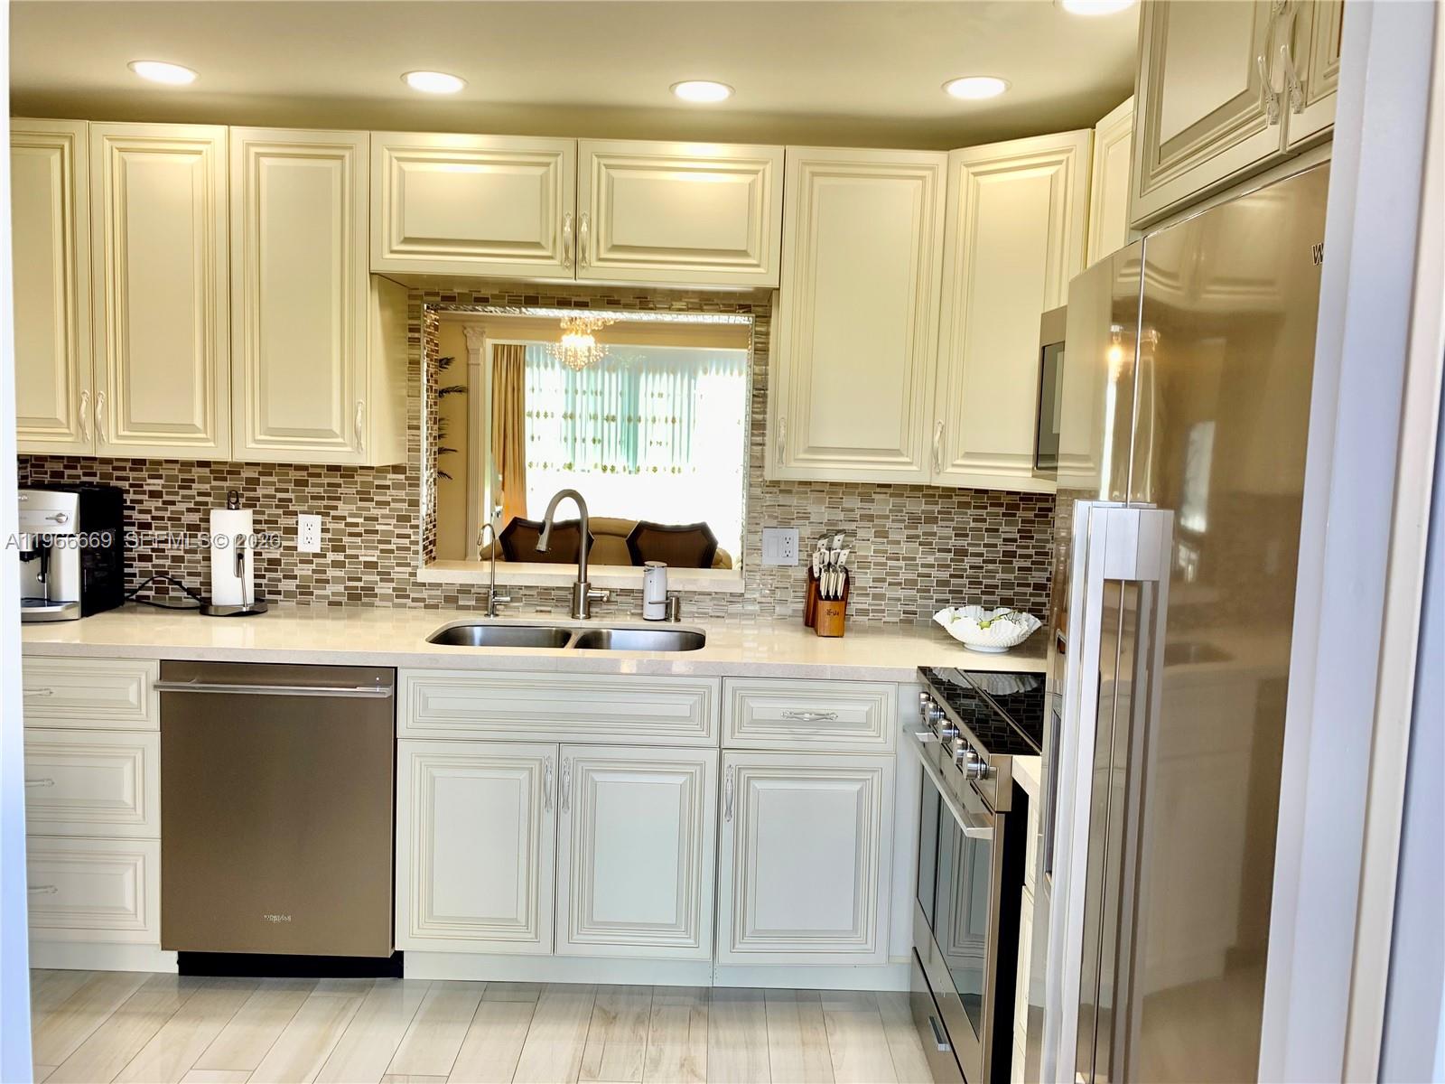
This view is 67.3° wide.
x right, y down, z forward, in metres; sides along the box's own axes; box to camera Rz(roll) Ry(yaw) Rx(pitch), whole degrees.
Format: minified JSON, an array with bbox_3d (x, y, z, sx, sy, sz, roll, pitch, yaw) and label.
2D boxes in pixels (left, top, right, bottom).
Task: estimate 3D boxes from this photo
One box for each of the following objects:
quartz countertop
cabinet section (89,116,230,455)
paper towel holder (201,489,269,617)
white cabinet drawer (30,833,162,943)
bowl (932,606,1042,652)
[{"bbox_3d":[-0.466,0.279,3.084,3.297,0.037,0.673,2,6,-1],"label":"quartz countertop"},{"bbox_3d":[-1.535,-0.693,3.141,0.380,0.903,0.345,2,5,0],"label":"cabinet section"},{"bbox_3d":[-1.460,0.025,3.247,0.189,0.371,0.189,2,6,-1],"label":"paper towel holder"},{"bbox_3d":[-1.811,0.879,3.135,0.673,0.287,0.605,2,6,-1],"label":"white cabinet drawer"},{"bbox_3d":[0.748,0.254,3.080,0.305,0.097,0.295,2,5,0],"label":"bowl"}]

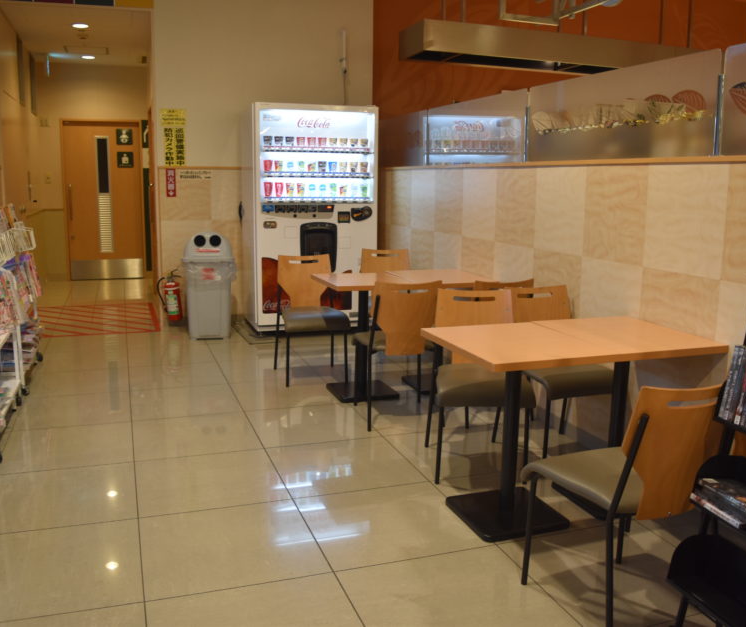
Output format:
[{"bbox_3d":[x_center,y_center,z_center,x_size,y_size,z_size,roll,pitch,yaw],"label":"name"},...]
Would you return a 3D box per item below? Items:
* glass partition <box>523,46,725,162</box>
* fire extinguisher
[{"bbox_3d":[1.099,-0.935,3.342,0.020,0.400,1.350,-3,11,-20],"label":"glass partition"},{"bbox_3d":[-1.690,-0.142,5.870,0.200,0.480,0.155,-3,11,-20],"label":"fire extinguisher"}]

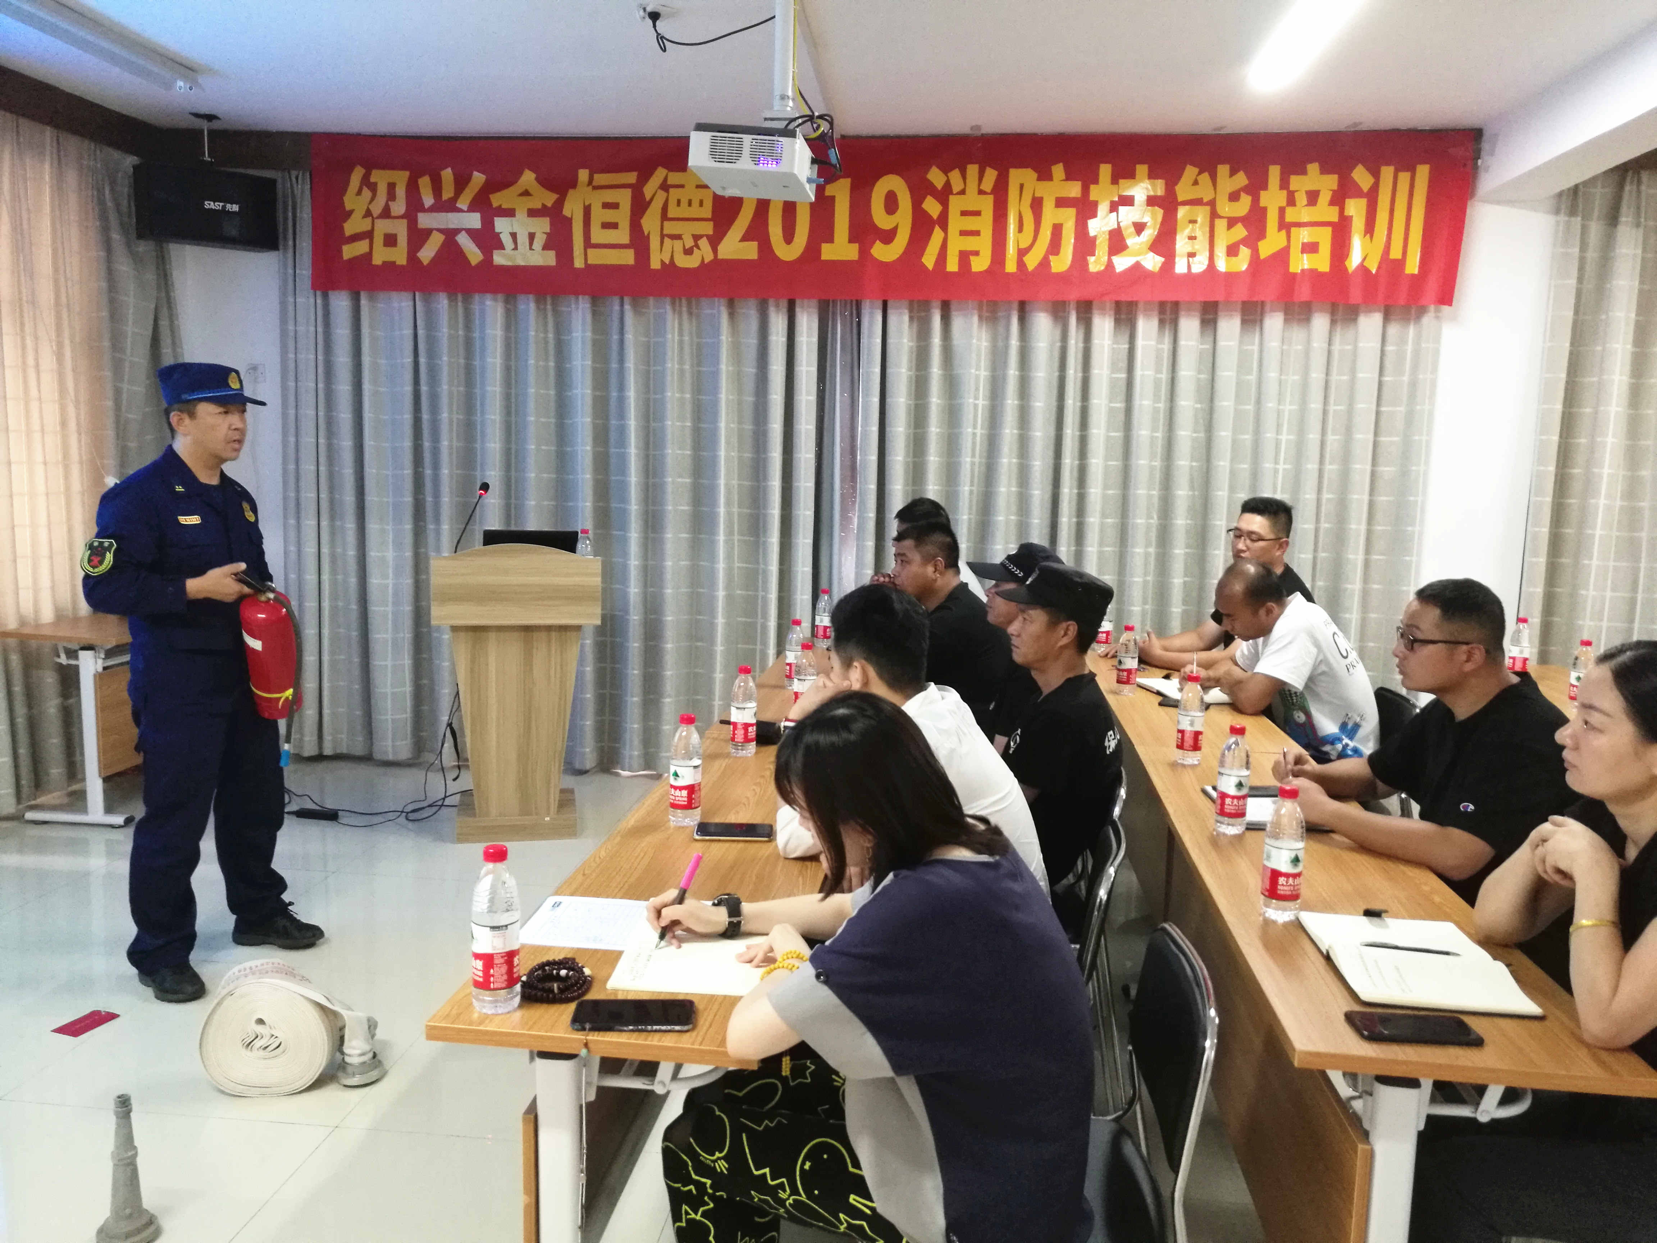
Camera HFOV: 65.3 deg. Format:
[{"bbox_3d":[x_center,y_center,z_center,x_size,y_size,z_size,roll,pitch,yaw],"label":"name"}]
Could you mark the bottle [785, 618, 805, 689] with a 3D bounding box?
[{"bbox_3d":[-0.109,0.108,4.255,0.064,0.231,0.064,2,8,6],"label":"bottle"}]

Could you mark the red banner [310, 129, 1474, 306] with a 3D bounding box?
[{"bbox_3d":[0.153,-1.718,5.485,4.920,0.690,0.030,2,8,6],"label":"red banner"}]

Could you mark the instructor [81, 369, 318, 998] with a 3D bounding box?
[{"bbox_3d":[-1.721,0.135,3.607,0.490,1.700,0.540,4,8,19],"label":"instructor"}]

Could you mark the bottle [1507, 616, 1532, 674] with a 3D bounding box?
[{"bbox_3d":[2.523,0.102,4.712,0.066,0.221,0.066,2,8,6],"label":"bottle"}]

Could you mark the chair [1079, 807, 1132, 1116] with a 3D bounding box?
[{"bbox_3d":[0.341,0.785,2.756,0.520,0.800,0.460,3,8,10],"label":"chair"}]

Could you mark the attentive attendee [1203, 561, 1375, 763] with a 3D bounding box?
[{"bbox_3d":[1.454,0.396,4.187,0.680,1.200,0.540,4,8,20],"label":"attentive attendee"}]

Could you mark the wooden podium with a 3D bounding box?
[{"bbox_3d":[-1.231,0.250,5.137,0.645,1.155,0.480,0,8,-13],"label":"wooden podium"}]

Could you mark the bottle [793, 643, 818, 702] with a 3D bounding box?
[{"bbox_3d":[-0.063,0.178,3.746,0.064,0.231,0.064,2,8,6],"label":"bottle"}]

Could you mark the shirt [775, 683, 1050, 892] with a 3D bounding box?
[{"bbox_3d":[0.225,0.428,2.793,0.560,0.590,0.520,4,8,18],"label":"shirt"}]

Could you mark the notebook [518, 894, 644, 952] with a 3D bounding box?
[{"bbox_3d":[-0.338,0.487,2.090,0.297,0.006,0.210,2,8,6],"label":"notebook"}]

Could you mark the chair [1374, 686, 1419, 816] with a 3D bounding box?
[{"bbox_3d":[1.543,0.606,4.062,0.540,0.820,0.460,2,8,6],"label":"chair"}]

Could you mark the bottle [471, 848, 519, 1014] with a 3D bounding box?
[{"bbox_3d":[-0.459,0.417,1.777,0.066,0.221,0.066,2,8,6],"label":"bottle"}]

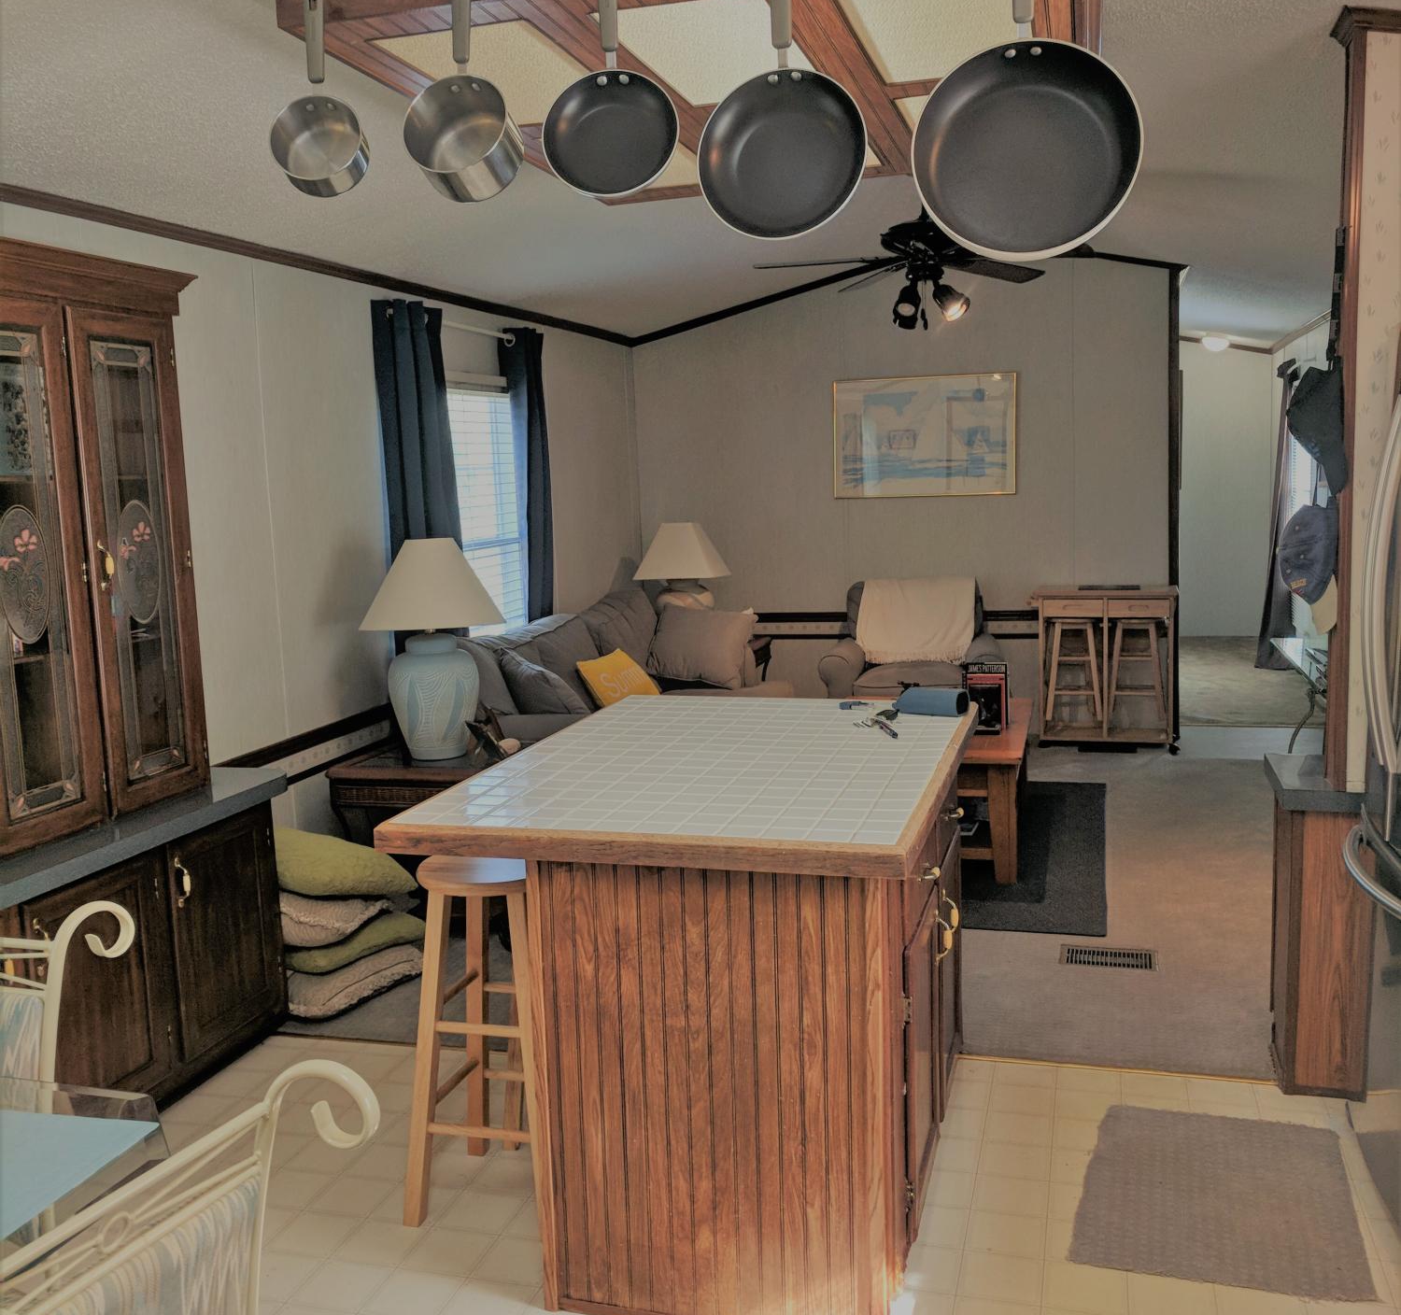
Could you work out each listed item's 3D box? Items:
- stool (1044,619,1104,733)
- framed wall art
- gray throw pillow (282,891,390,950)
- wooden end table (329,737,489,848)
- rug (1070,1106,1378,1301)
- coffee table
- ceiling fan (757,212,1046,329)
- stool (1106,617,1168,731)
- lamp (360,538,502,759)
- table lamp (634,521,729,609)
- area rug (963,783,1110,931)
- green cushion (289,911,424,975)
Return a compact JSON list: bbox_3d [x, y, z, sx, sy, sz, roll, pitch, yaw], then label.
[{"bbox_3d":[2.001,0.064,7.487,0.300,0.540,0.300,1,8,16],"label":"stool"},{"bbox_3d":[1.231,-1.211,7.740,1.000,0.655,0.030,1,8,16],"label":"framed wall art"},{"bbox_3d":[-1.154,0.747,4.213,0.430,0.140,0.430,3,9,28],"label":"gray throw pillow"},{"bbox_3d":[-0.814,0.630,4.918,0.690,0.575,0.630,0,8,15],"label":"wooden end table"},{"bbox_3d":[1.098,1.121,2.963,0.545,0.010,0.670,1,8,20],"label":"rug"},{"bbox_3d":[0.914,0.509,5.764,0.830,0.470,1.260,0,8,15],"label":"coffee table"},{"bbox_3d":[0.855,-1.474,5.237,1.330,0.499,1.330,1,8,16],"label":"ceiling fan"},{"bbox_3d":[2.306,0.068,7.401,0.300,0.540,0.300,1,8,16],"label":"stool"},{"bbox_3d":[-0.934,-0.033,4.844,0.504,0.744,0.504,1,8,16],"label":"lamp"},{"bbox_3d":[-0.096,-0.420,7.730,0.420,0.660,0.420,0,8,15],"label":"table lamp"},{"bbox_3d":[0.930,0.736,5.770,1.430,0.012,2.170,1,8,16],"label":"area rug"},{"bbox_3d":[-1.151,0.853,4.300,0.460,0.125,0.460,3,9,30],"label":"green cushion"}]

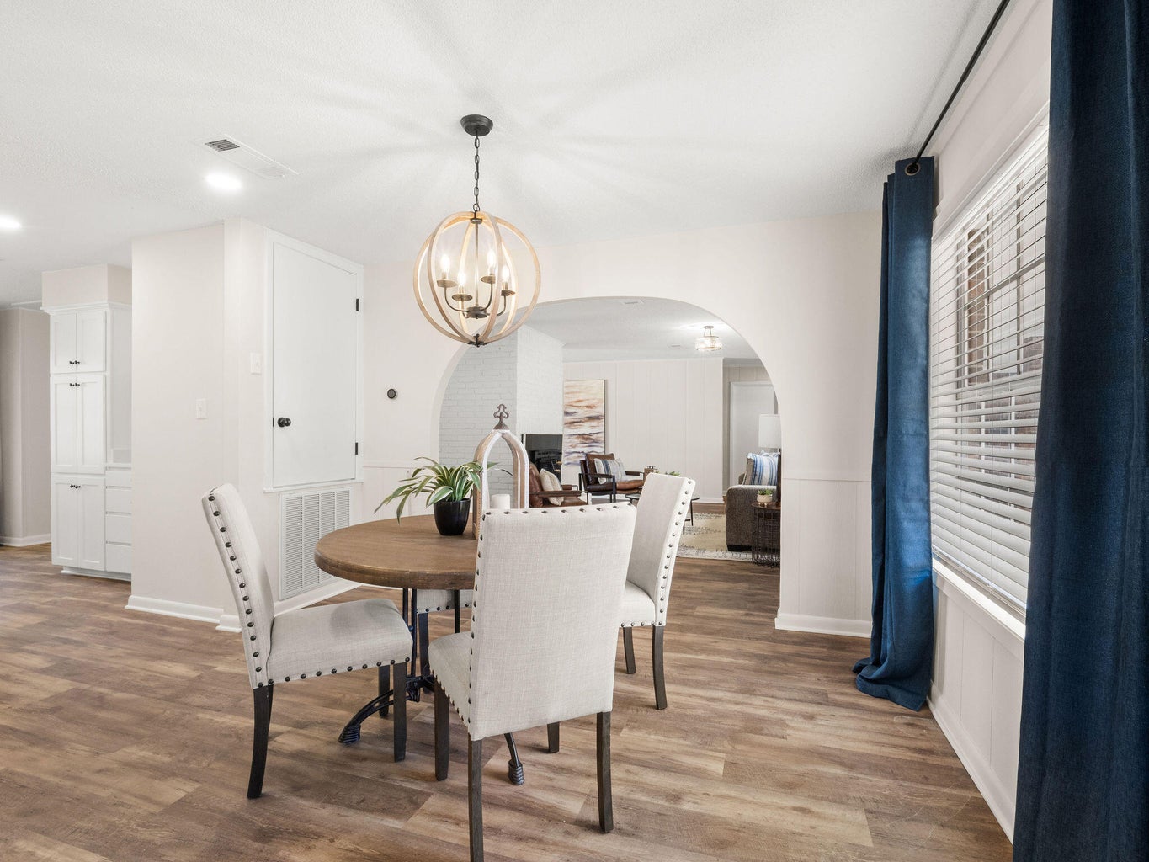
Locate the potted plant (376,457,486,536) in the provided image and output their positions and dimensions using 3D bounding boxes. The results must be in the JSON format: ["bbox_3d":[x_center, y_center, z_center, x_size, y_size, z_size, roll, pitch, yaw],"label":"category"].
[{"bbox_3d":[-0.560,0.260,2.171,0.450,0.318,0.410,0,0,19],"label":"potted plant"}]

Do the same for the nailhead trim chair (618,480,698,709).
[{"bbox_3d":[0.167,0.678,2.380,0.631,0.993,0.450,0,0,-12],"label":"nailhead trim chair"}]

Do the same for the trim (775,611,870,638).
[{"bbox_3d":[1.477,1.126,3.070,0.584,0.094,0.028,0,0,19],"label":"trim"}]

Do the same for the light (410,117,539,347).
[{"bbox_3d":[-0.399,-0.804,2.163,0.505,0.924,0.505,0,0,0],"label":"light"}]

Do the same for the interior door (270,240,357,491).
[{"bbox_3d":[-1.787,-0.412,3.711,0.045,1.550,0.730,0,0,19],"label":"interior door"}]

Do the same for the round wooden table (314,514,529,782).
[{"bbox_3d":[-0.417,0.798,2.170,1.173,0.756,1.173,0,0,0],"label":"round wooden table"}]

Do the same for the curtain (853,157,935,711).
[{"bbox_3d":[1.423,0.003,2.404,0.275,2.330,0.374,0,0,19],"label":"curtain"}]

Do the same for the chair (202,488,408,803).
[{"bbox_3d":[-0.968,0.680,1.962,0.631,0.993,0.450,0,0,-26],"label":"chair"}]

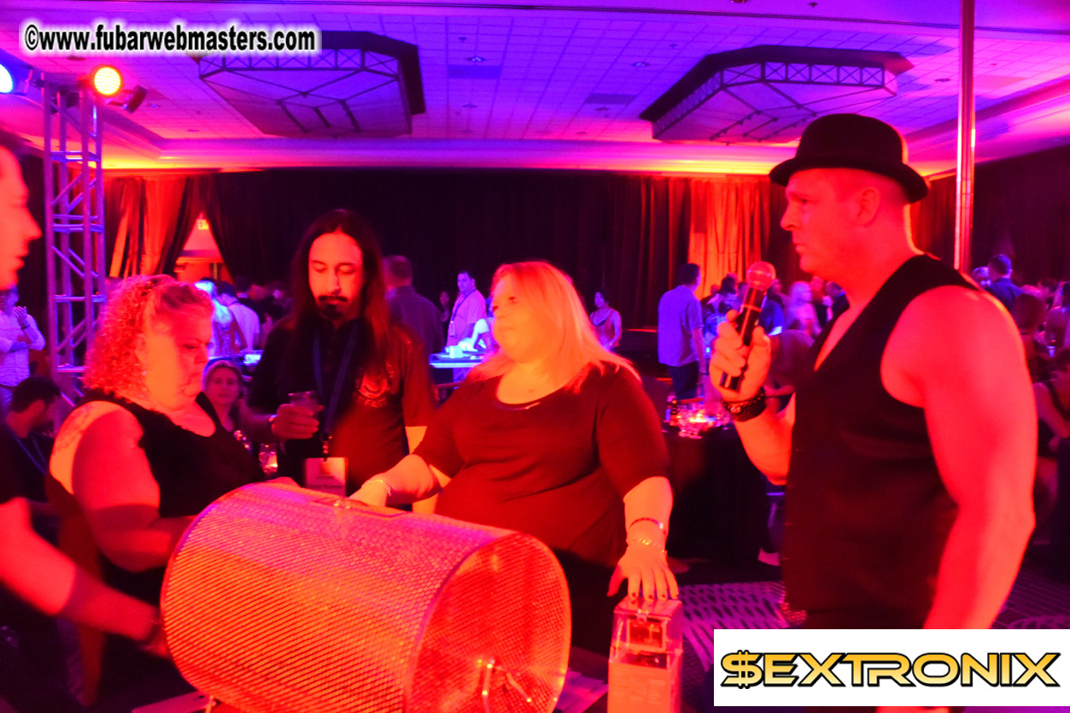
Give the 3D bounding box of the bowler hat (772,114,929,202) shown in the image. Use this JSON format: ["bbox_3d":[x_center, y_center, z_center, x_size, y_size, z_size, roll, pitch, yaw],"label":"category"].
[{"bbox_3d":[0.605,-0.379,1.600,0.285,0.155,0.250,10,5,17],"label":"bowler hat"}]

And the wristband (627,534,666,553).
[{"bbox_3d":[0.208,0.354,1.550,0.072,0.060,0.014,-2,40,9],"label":"wristband"}]

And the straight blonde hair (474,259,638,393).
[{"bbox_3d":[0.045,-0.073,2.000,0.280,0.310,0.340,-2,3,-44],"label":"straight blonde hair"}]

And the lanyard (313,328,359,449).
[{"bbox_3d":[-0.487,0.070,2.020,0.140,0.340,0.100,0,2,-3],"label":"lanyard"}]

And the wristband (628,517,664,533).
[{"bbox_3d":[0.211,0.325,1.570,0.072,0.060,0.012,-3,38,7],"label":"wristband"}]

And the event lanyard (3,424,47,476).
[{"bbox_3d":[-1.918,0.380,3.150,0.150,0.280,0.160,2,3,41],"label":"event lanyard"}]

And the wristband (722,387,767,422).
[{"bbox_3d":[0.394,0.090,1.560,0.078,0.042,0.066,-14,23,16],"label":"wristband"}]

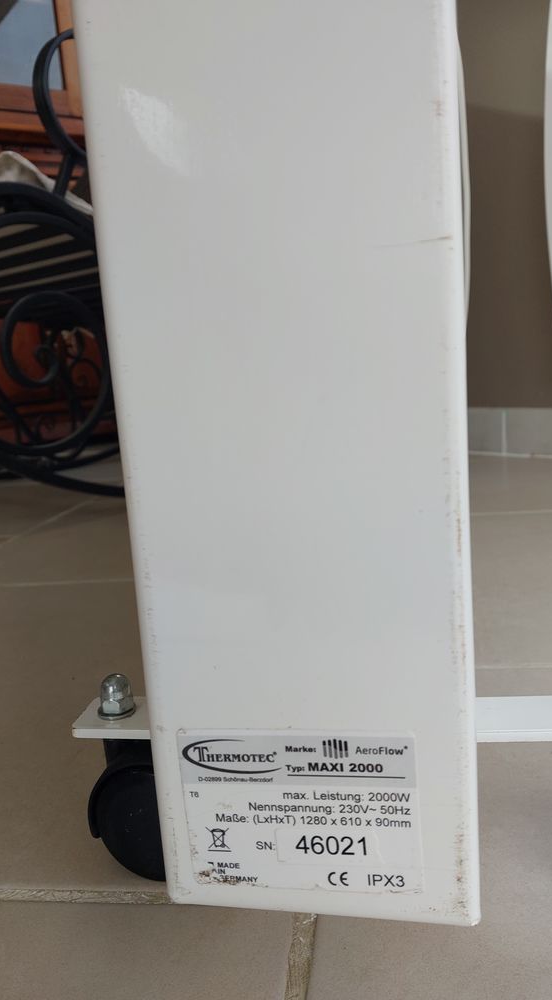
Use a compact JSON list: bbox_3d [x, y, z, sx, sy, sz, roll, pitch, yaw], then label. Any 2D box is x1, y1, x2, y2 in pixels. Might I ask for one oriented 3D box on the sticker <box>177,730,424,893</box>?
[{"bbox_3d":[0.006,0.085,0.237,0.065,0.046,0.002,-2,11,11],"label":"sticker"}]

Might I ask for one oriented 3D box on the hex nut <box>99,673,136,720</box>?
[{"bbox_3d":[-0.067,0.081,0.360,0.016,0.017,0.016,-3,11,8],"label":"hex nut"}]

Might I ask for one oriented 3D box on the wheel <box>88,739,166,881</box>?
[{"bbox_3d":[-0.045,0.121,0.366,0.055,0.061,0.044,-3,11,8],"label":"wheel"}]

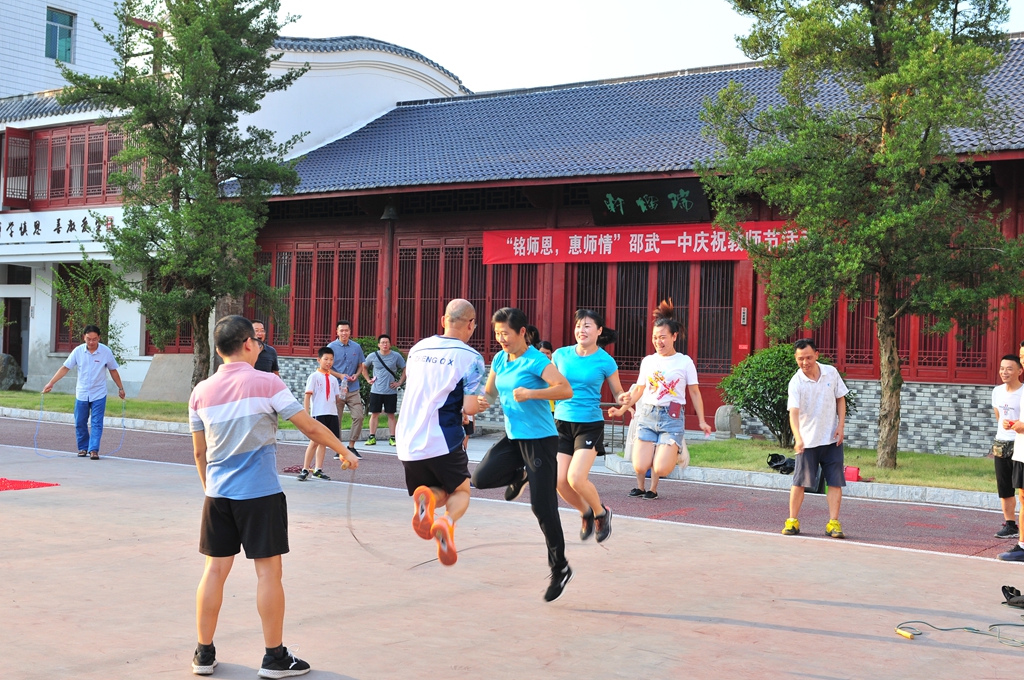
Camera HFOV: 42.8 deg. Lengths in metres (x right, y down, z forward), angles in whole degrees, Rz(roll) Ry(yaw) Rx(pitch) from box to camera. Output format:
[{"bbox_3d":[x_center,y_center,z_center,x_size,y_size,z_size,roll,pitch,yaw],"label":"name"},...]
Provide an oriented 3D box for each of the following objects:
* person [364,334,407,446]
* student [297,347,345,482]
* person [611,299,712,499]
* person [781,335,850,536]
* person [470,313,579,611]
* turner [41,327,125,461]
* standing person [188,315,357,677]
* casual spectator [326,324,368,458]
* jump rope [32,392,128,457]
[{"bbox_3d":[-1.900,0.758,19.627,0.600,1.672,0.350,2,0,-5],"label":"person"},{"bbox_3d":[-2.141,0.833,14.613,0.430,1.511,0.330,2,0,-27],"label":"student"},{"bbox_3d":[1.058,0.386,9.250,0.650,1.359,0.480,2,0,14],"label":"person"},{"bbox_3d":[2.629,0.856,11.358,0.530,1.728,0.400,2,0,18],"label":"person"},{"bbox_3d":[0.076,0.698,7.967,0.480,1.805,0.520,2,0,38],"label":"person"},{"bbox_3d":[-5.315,0.651,16.209,0.980,1.677,0.420,2,0,0],"label":"turner"},{"bbox_3d":[-1.158,0.742,6.321,0.620,1.722,0.620,2,0,30],"label":"standing person"},{"bbox_3d":[-2.184,0.640,17.244,0.500,1.785,0.380,2,0,-9],"label":"casual spectator"},{"bbox_3d":[-5.328,1.056,16.135,1.170,0.805,0.300,2,0,0],"label":"jump rope"}]

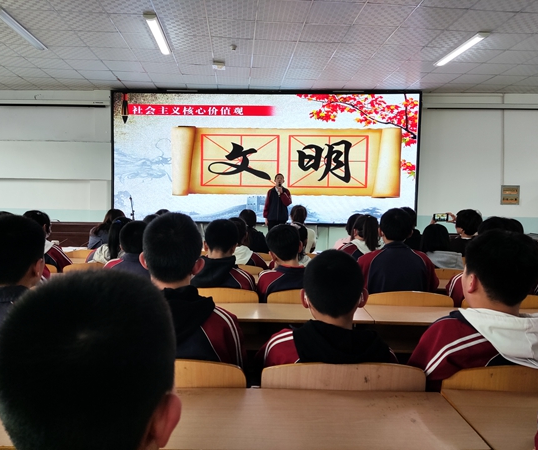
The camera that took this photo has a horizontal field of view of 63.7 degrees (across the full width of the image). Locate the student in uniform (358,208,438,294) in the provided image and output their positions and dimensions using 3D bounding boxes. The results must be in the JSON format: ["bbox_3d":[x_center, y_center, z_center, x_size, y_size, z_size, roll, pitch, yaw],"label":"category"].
[{"bbox_3d":[0.677,0.514,2.518,0.460,1.224,0.680,1,3,0],"label":"student in uniform"}]

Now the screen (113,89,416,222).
[{"bbox_3d":[-0.096,-1.306,8.500,6.050,2.590,0.120,1,3,2],"label":"screen"}]

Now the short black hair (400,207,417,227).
[{"bbox_3d":[1.203,-0.061,3.750,0.170,0.200,0.190,1,3,-4],"label":"short black hair"}]

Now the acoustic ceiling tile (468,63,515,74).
[{"bbox_3d":[3.621,-2.554,7.098,0.595,0.020,0.595,1,3,-4],"label":"acoustic ceiling tile"}]

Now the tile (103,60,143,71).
[{"bbox_3d":[-2.406,-2.663,7.266,0.595,0.020,0.595,1,3,-4],"label":"tile"}]

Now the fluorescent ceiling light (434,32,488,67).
[{"bbox_3d":[2.722,-2.483,6.165,0.145,0.070,1.240,1,3,-4],"label":"fluorescent ceiling light"}]

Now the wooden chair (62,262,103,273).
[{"bbox_3d":[-1.221,0.651,3.277,0.450,0.820,0.500,1,3,0],"label":"wooden chair"}]

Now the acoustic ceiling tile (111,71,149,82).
[{"bbox_3d":[-2.448,-2.695,7.863,0.595,0.020,0.595,1,3,-4],"label":"acoustic ceiling tile"}]

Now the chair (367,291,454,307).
[{"bbox_3d":[0.697,0.722,2.408,0.450,0.820,0.500,1,3,0],"label":"chair"}]

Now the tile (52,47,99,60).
[{"bbox_3d":[-2.962,-2.638,6.625,0.595,0.020,0.595,1,3,-4],"label":"tile"}]

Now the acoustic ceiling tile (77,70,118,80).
[{"bbox_3d":[-3.047,-2.703,7.821,0.595,0.020,0.595,1,3,-4],"label":"acoustic ceiling tile"}]

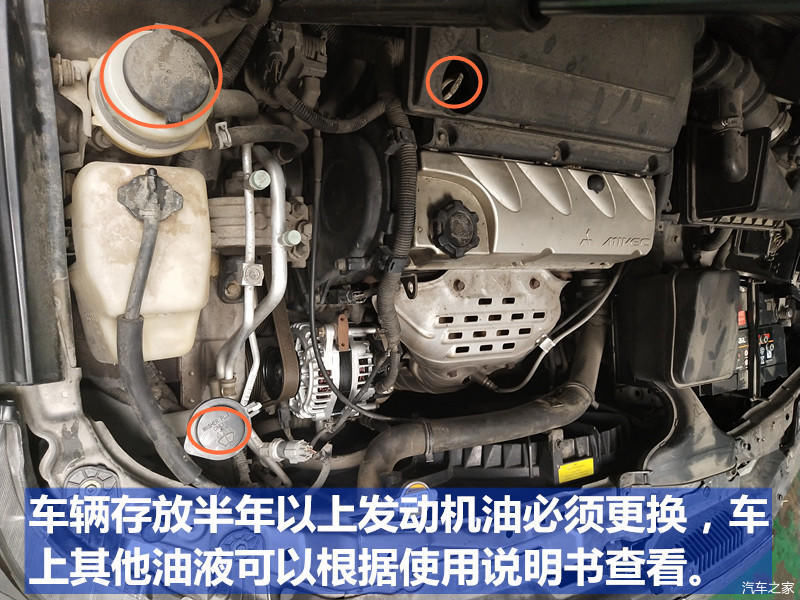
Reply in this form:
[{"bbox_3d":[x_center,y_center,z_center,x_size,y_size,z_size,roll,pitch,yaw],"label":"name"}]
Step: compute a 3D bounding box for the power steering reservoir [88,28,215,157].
[{"bbox_3d":[-0.216,-0.176,0.603,0.098,0.108,0.098,-2,90,-35],"label":"power steering reservoir"}]

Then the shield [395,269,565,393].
[{"bbox_3d":[0.088,0.046,0.905,0.257,0.158,0.152,-2,87,-36],"label":"shield"}]

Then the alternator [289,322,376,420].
[{"bbox_3d":[-0.086,0.097,0.899,0.136,0.126,0.131,-2,87,-36],"label":"alternator"}]

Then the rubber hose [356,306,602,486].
[{"bbox_3d":[0.147,0.125,0.949,0.389,0.131,0.212,-2,87,-36],"label":"rubber hose"}]

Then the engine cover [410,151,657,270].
[{"bbox_3d":[0.171,-0.095,0.803,0.367,0.082,0.123,-2,87,-36],"label":"engine cover"}]

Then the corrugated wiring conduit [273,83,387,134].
[{"bbox_3d":[-0.072,-0.190,0.716,0.130,0.040,0.050,-3,89,-37],"label":"corrugated wiring conduit"}]

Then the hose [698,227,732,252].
[{"bbox_3d":[0.526,-0.102,1.169,0.079,0.058,0.055,-2,87,-36],"label":"hose"}]

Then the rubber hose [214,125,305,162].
[{"bbox_3d":[-0.140,-0.155,0.690,0.119,0.052,0.048,-2,87,-36],"label":"rubber hose"}]

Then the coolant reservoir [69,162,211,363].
[{"bbox_3d":[-0.260,-0.023,0.670,0.121,0.189,0.172,-2,87,-36],"label":"coolant reservoir"}]

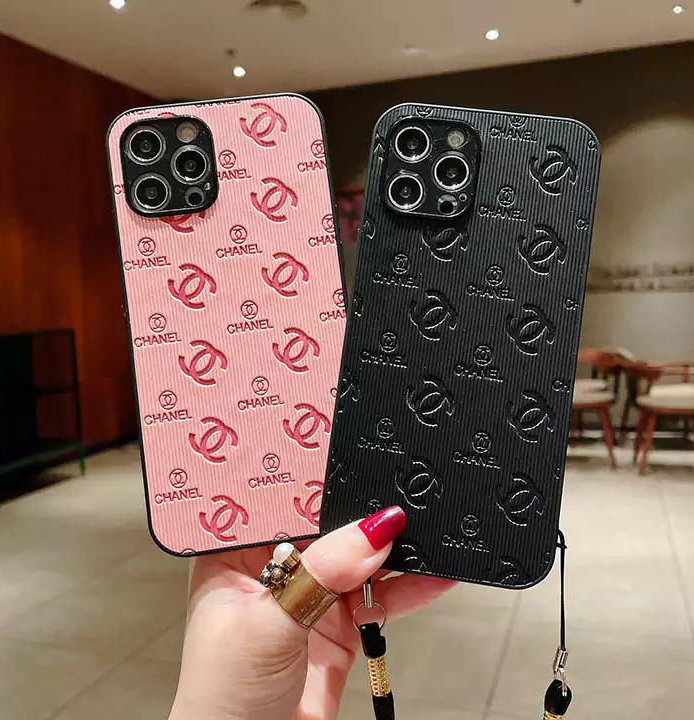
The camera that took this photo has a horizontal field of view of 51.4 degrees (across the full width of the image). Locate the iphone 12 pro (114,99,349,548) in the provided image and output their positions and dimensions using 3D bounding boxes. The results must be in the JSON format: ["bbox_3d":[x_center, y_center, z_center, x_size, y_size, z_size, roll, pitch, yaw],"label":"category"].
[{"bbox_3d":[-0.039,-0.015,0.264,0.080,0.161,0.012,-8,-4,-4],"label":"iphone 12 pro"}]

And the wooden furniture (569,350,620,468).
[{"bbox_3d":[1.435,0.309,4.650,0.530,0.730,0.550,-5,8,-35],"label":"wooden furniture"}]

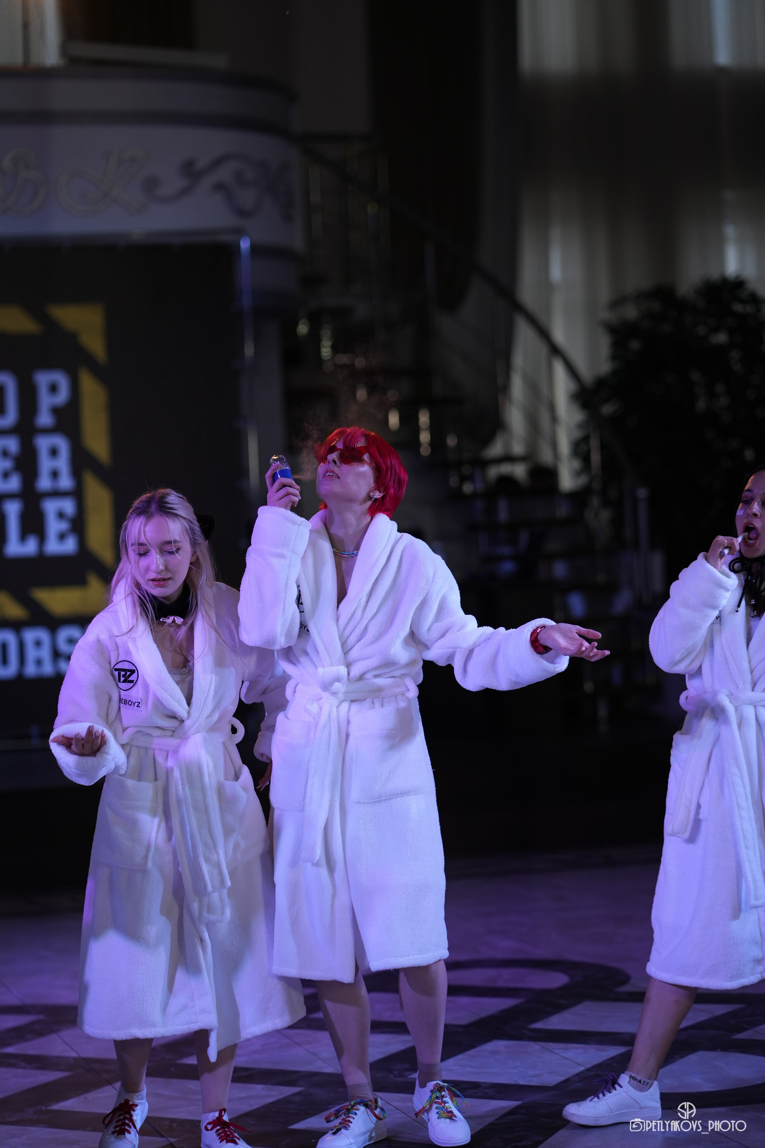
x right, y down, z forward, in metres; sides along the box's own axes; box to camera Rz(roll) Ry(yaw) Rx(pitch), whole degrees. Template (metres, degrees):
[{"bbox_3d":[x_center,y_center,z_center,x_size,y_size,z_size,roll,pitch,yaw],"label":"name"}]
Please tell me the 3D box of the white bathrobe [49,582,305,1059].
[{"bbox_3d":[-0.485,0.566,6.370,0.590,1.110,0.460,-3,1,-3],"label":"white bathrobe"}]

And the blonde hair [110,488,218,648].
[{"bbox_3d":[-0.514,-0.014,6.360,0.250,0.375,0.250,-2,1,8],"label":"blonde hair"}]

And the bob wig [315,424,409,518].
[{"bbox_3d":[-0.051,-0.244,6.440,0.190,0.225,0.225,-2,-27,38],"label":"bob wig"}]

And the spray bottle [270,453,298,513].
[{"bbox_3d":[-0.226,-0.215,6.270,0.045,0.125,0.045,-14,3,1],"label":"spray bottle"}]

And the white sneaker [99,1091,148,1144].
[{"bbox_3d":[-0.612,1.309,6.448,0.102,0.118,0.270,-2,1,5],"label":"white sneaker"}]

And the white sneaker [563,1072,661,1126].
[{"bbox_3d":[0.553,1.256,6.531,0.265,0.118,0.102,-3,1,-27],"label":"white sneaker"}]

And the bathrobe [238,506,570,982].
[{"bbox_3d":[0.051,0.398,6.380,0.760,1.110,0.500,-2,1,10],"label":"bathrobe"}]

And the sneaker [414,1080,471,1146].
[{"bbox_3d":[0.134,1.276,6.461,0.102,0.115,0.270,-3,1,-15],"label":"sneaker"}]

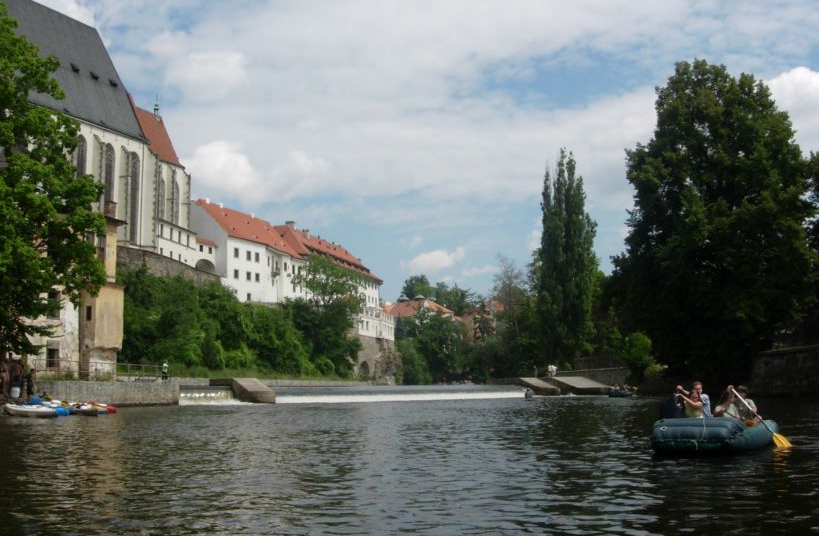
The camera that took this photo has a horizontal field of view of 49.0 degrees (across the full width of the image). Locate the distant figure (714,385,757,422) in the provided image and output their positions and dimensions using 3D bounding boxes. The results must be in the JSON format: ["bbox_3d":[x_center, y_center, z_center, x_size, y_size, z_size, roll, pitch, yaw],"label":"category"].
[{"bbox_3d":[5.984,2.542,16.500,0.700,0.850,0.750,-2,-8,10],"label":"distant figure"}]

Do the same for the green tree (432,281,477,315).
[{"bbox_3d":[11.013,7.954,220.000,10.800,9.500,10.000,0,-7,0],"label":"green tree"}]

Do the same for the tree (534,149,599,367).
[{"bbox_3d":[20.741,-1.247,118.000,7.800,28.600,7.500,0,-7,0],"label":"tree"}]

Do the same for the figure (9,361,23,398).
[{"bbox_3d":[-17.533,5.006,40.000,0.600,1.740,0.450,4,-9,-30],"label":"figure"}]

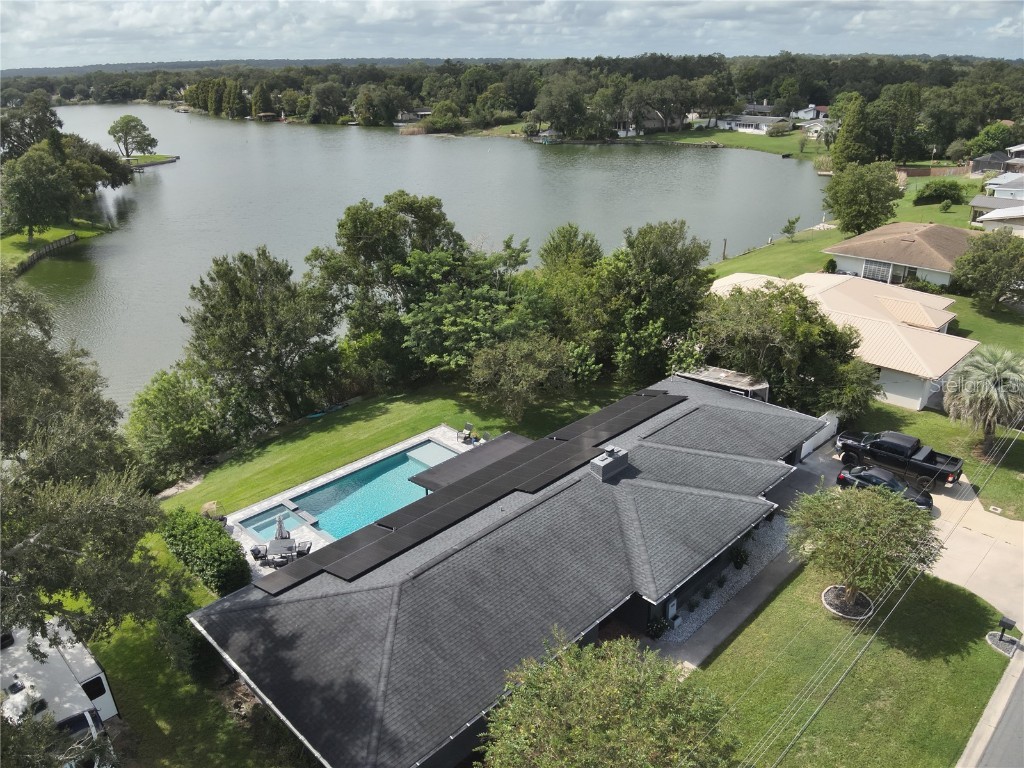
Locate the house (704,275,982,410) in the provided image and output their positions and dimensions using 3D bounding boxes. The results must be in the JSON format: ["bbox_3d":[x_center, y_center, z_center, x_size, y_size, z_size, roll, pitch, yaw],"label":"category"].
[{"bbox_3d":[24.802,-5.670,55.766,18.100,4.600,21.200,-22,32,-40],"label":"house"}]

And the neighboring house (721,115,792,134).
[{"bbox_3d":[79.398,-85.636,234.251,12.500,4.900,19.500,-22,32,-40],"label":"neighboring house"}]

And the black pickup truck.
[{"bbox_3d":[20.580,3.790,37.880,5.920,1.950,2.030,20,31,38],"label":"black pickup truck"}]

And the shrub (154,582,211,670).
[{"bbox_3d":[-12.223,9.070,26.337,2.000,2.200,2.200,-22,32,-40],"label":"shrub"}]

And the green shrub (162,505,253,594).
[{"bbox_3d":[-13.419,7.134,31.494,1.750,1.550,5.600,-22,32,-40],"label":"green shrub"}]

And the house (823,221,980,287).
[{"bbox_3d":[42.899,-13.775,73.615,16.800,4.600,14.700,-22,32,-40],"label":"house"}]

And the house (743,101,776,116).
[{"bbox_3d":[103.950,-114.617,297.000,10.000,5.800,15.500,-22,32,-40],"label":"house"}]

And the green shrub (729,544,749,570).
[{"bbox_3d":[9.924,7.570,30.868,0.820,0.900,0.820,0,24,0],"label":"green shrub"}]

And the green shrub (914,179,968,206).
[{"bbox_3d":[65.816,-29.876,110.925,7.600,3.300,4.800,0,24,0],"label":"green shrub"}]

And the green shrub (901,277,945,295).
[{"bbox_3d":[39.422,-9.411,68.184,1.500,1.150,4.000,-22,32,-40],"label":"green shrub"}]

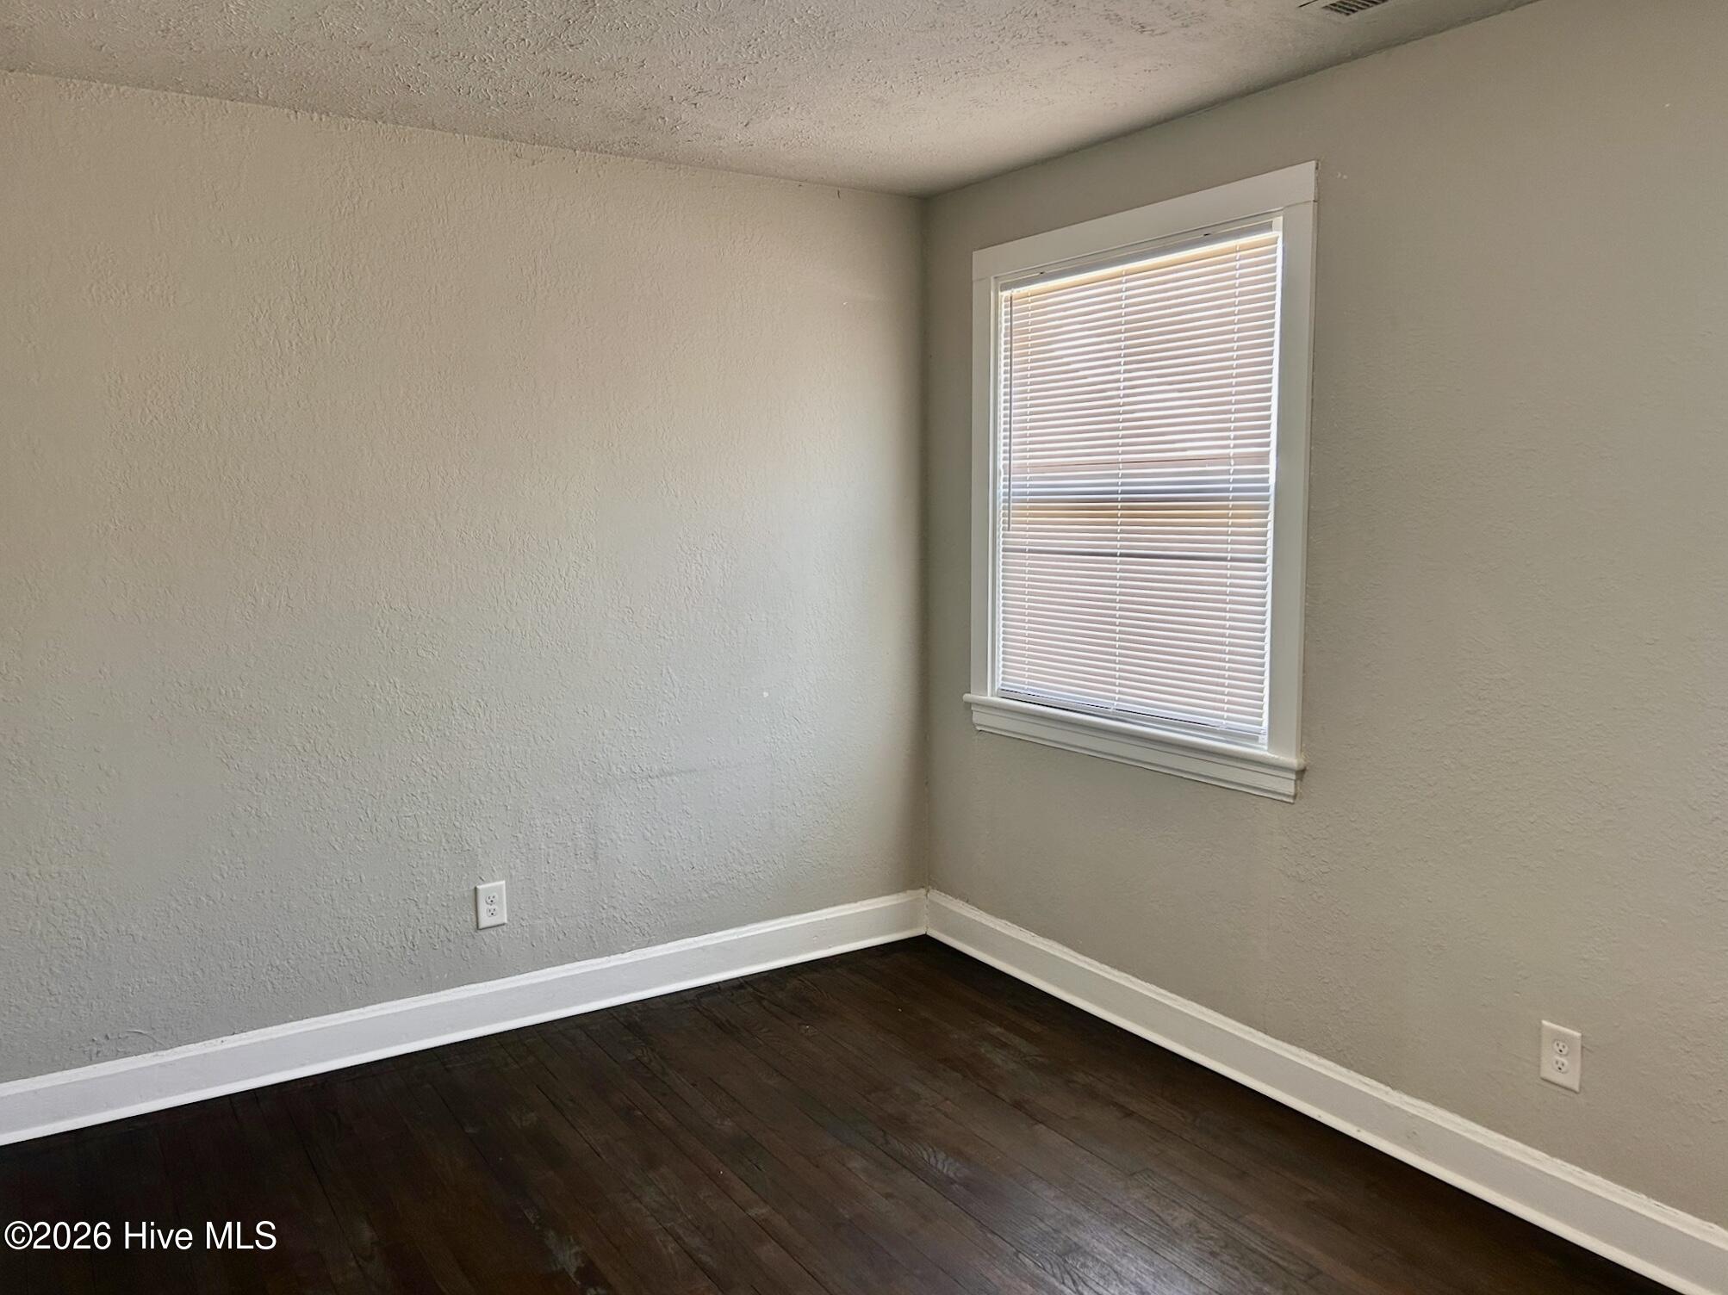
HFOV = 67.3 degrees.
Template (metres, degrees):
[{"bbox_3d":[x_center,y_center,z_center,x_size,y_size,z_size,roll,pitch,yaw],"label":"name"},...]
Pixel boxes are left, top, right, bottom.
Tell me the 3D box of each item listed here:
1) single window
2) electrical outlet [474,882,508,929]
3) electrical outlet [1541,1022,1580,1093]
[{"bbox_3d":[0.729,-0.424,3.587,0.120,1.508,1.300,-5,8,-32],"label":"single window"},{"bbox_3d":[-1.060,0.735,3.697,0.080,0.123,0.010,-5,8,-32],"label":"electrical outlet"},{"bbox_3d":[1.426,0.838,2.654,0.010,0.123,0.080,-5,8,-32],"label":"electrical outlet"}]

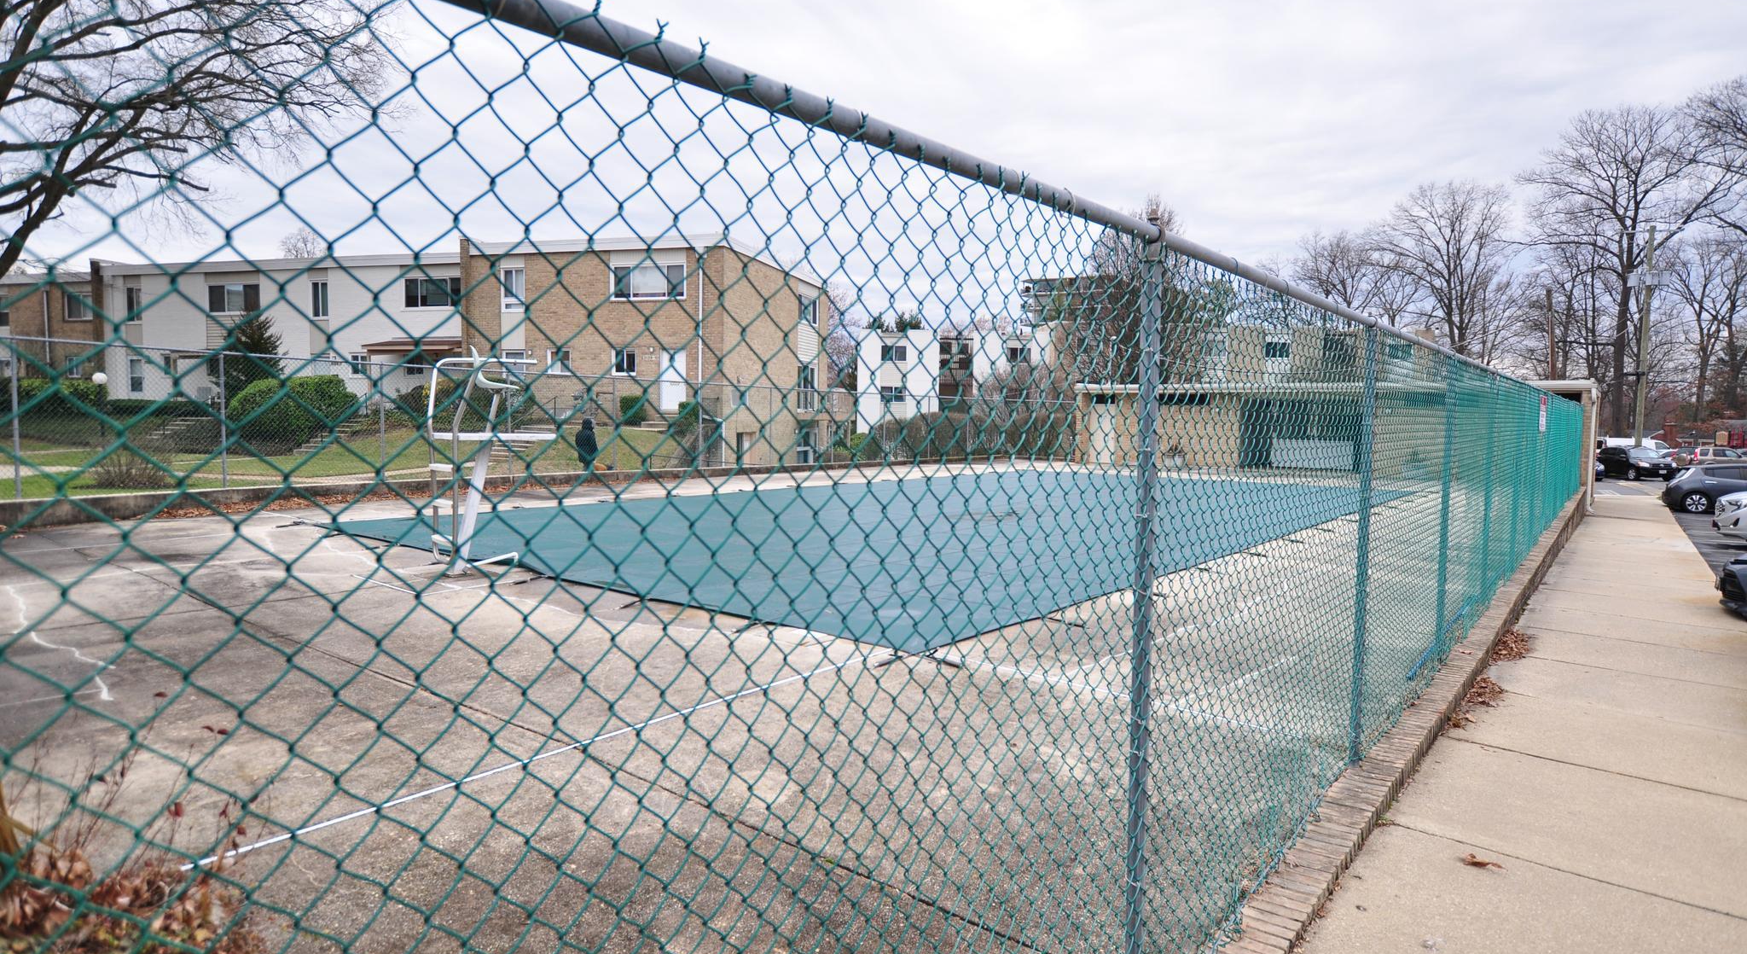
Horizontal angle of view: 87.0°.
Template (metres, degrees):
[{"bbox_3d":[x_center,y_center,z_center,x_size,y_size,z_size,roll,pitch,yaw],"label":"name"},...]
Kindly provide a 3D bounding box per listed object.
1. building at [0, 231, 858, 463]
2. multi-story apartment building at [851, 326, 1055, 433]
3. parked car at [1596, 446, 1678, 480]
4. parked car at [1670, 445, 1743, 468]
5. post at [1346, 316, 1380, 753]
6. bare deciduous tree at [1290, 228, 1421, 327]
[{"bbox_3d":[-20.486,-4.535,40.715,35.000,8.300,11.700,1,4,14],"label":"building"},{"bbox_3d":[5.417,-5.966,68.510,13.752,8.761,11.500,0,3,-2],"label":"multi-story apartment building"},{"bbox_3d":[39.060,-0.690,47.035,1.820,1.660,4.600,1,4,20],"label":"parked car"},{"bbox_3d":[50.446,-0.971,55.030,4.500,1.680,1.780,0,3,-4],"label":"parked car"},{"bbox_3d":[2.267,0.327,4.250,0.048,2.054,0.048,3,4,39],"label":"post"},{"bbox_3d":[40.129,-11.170,77.459,10.300,19.285,10.300,2,4,27],"label":"bare deciduous tree"}]

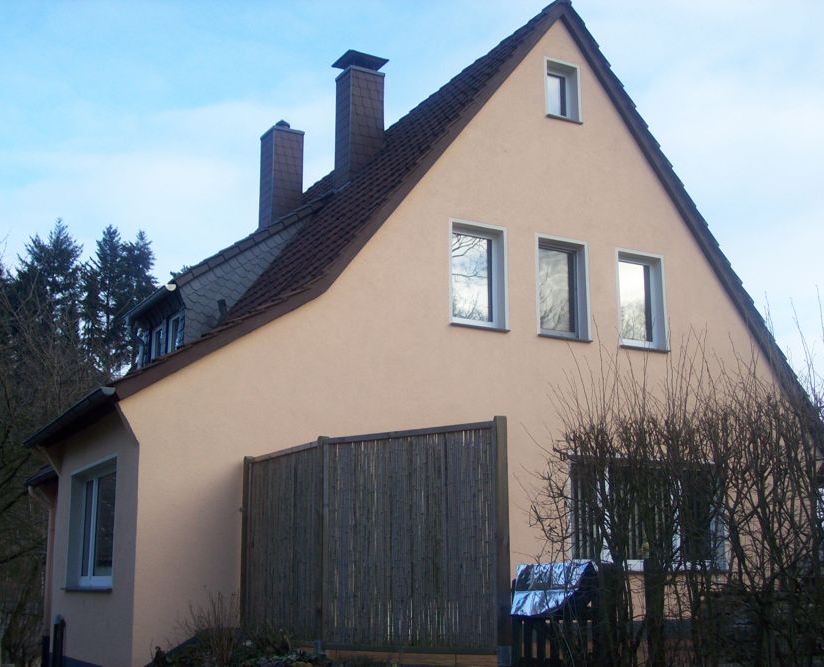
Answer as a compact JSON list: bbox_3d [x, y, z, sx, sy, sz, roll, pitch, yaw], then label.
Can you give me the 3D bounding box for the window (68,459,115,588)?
[{"bbox_3d":[-3.613,2.218,13.266,0.200,1.380,2.300,6,-15,-27],"label":"window"}]

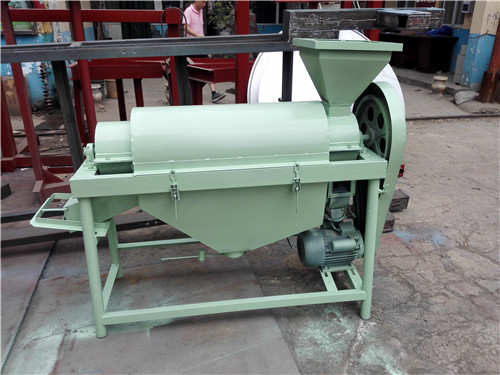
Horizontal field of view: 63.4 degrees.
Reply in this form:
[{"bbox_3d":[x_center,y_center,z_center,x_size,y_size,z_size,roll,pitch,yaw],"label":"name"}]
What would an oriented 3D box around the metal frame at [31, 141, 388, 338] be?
[{"bbox_3d":[-0.189,0.222,2.008,1.508,0.786,0.520,-4,20,-8],"label":"metal frame"}]

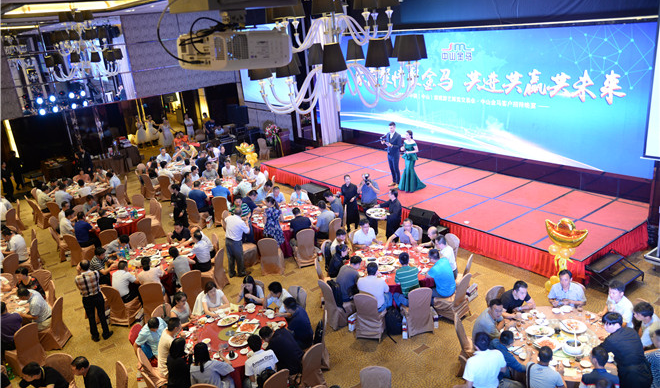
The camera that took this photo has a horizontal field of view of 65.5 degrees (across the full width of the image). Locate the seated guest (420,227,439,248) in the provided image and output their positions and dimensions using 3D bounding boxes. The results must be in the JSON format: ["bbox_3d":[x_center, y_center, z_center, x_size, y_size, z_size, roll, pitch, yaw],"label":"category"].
[{"bbox_3d":[2.196,1.290,10.930,0.800,1.250,0.520,-13,20,-22],"label":"seated guest"}]

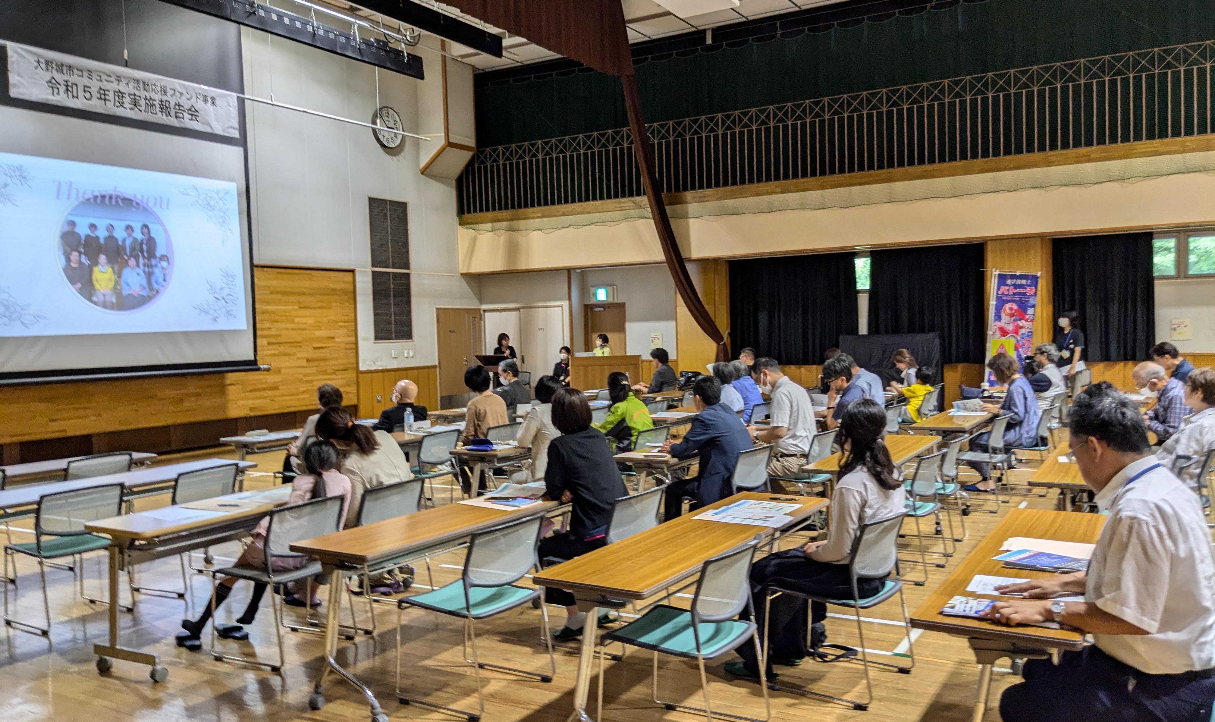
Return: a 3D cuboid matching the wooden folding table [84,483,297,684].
[{"bbox_3d":[-1.780,1.080,5.116,0.460,0.700,1.800,0,2,31],"label":"wooden folding table"}]

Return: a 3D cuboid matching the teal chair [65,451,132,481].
[{"bbox_3d":[-3.749,1.040,6.762,0.530,0.755,0.500,0,2,27],"label":"teal chair"}]

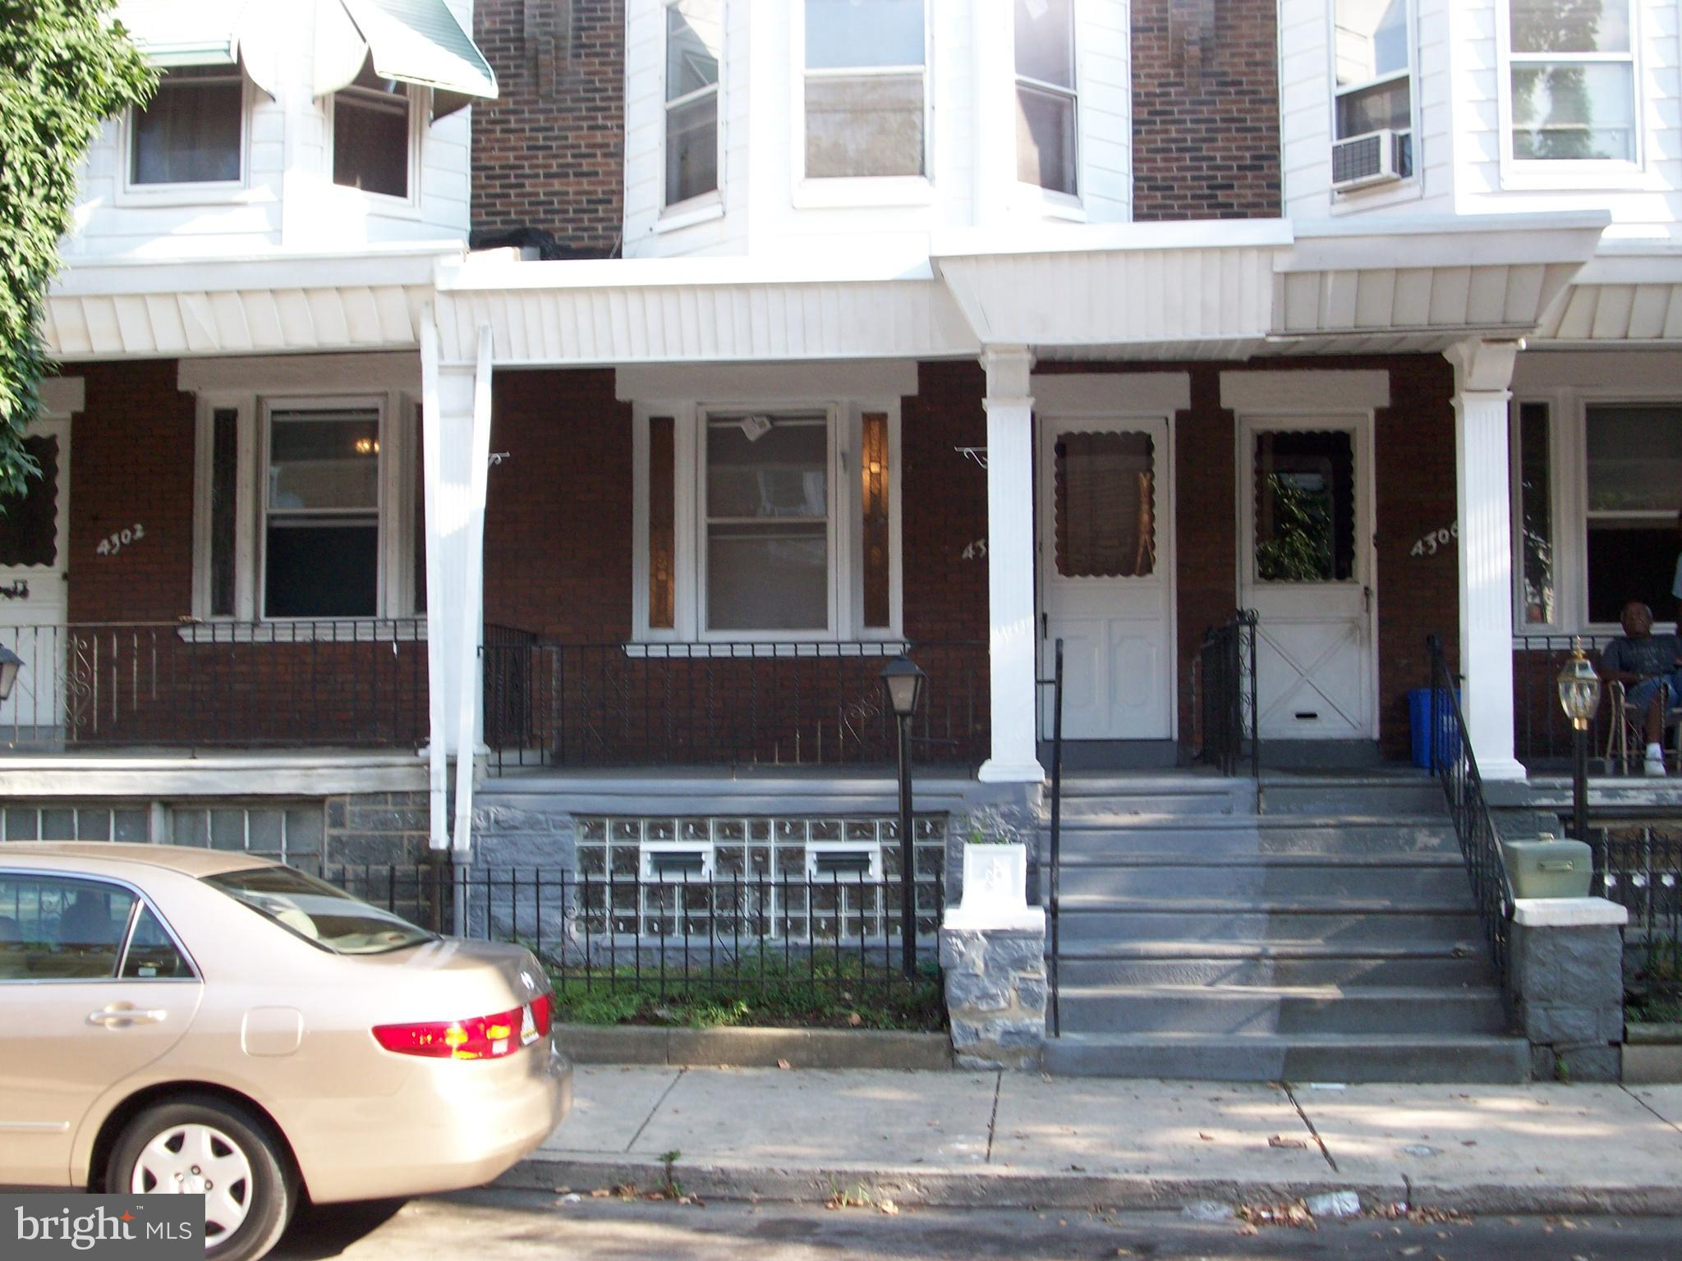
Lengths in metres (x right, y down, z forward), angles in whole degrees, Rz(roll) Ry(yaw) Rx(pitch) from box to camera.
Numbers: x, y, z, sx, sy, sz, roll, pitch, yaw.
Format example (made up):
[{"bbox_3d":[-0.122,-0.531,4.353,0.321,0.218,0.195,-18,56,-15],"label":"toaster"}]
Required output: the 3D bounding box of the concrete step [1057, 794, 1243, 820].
[{"bbox_3d":[1.806,1.008,11.927,1.152,0.161,0.300,0,-3,3],"label":"concrete step"}]

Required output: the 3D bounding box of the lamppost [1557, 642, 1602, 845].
[{"bbox_3d":[3.900,0.912,10.751,0.220,1.750,0.220,0,-3,3],"label":"lamppost"}]

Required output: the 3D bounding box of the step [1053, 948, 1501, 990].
[{"bbox_3d":[2.232,1.769,10.719,2.290,0.203,0.300,0,-3,3],"label":"step"}]

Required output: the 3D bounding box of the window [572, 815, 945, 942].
[{"bbox_3d":[-0.465,1.420,11.765,2.149,0.713,0.090,0,-3,5],"label":"window"}]

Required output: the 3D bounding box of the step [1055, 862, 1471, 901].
[{"bbox_3d":[2.194,1.326,10.947,2.240,0.209,0.300,0,-3,5],"label":"step"}]

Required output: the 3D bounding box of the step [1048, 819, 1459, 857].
[{"bbox_3d":[2.216,1.141,11.236,2.240,0.190,0.300,0,-3,5],"label":"step"}]

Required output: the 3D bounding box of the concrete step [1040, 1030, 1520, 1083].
[{"bbox_3d":[2.100,2.055,9.799,2.275,0.165,0.310,0,-3,5],"label":"concrete step"}]

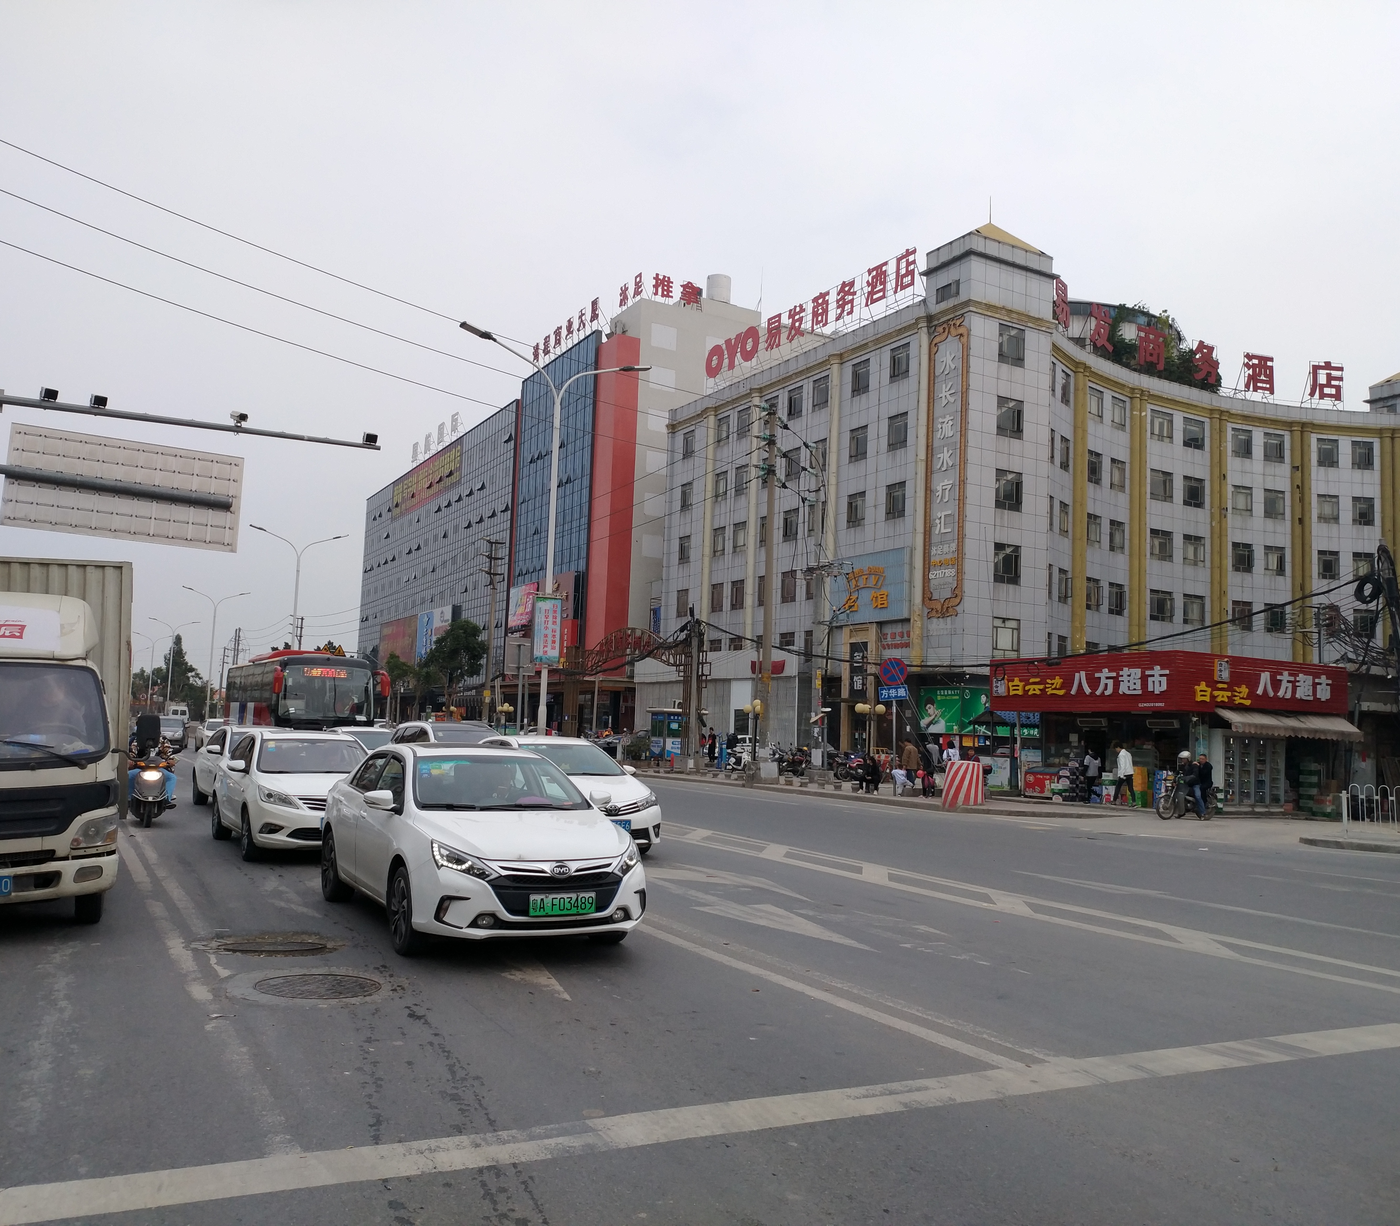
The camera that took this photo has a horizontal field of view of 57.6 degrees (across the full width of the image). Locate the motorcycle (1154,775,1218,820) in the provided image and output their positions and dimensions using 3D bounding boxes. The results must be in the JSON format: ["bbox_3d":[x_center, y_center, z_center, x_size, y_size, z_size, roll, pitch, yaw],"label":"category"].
[{"bbox_3d":[11.964,4.561,31.352,1.920,1.070,0.720,4,-6,-20],"label":"motorcycle"}]

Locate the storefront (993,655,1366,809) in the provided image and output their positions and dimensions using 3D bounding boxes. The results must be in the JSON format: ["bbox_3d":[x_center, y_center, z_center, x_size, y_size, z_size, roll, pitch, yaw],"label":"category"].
[{"bbox_3d":[13.630,3.634,37.778,6.800,4.300,7.500,5,-6,-27],"label":"storefront"}]

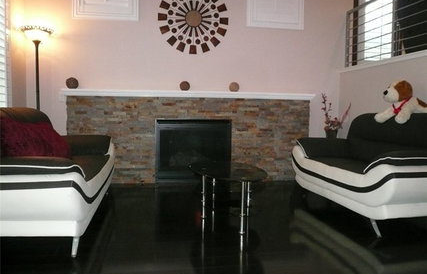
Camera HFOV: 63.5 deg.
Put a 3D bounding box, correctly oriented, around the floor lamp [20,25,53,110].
[{"bbox_3d":[-2.018,-0.323,3.978,0.345,1.849,0.345,0,3,-8],"label":"floor lamp"}]

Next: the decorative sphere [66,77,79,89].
[{"bbox_3d":[-1.725,-0.651,4.231,0.154,0.154,0.154,0,3,-8],"label":"decorative sphere"}]

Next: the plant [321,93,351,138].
[{"bbox_3d":[1.530,-0.219,4.330,0.340,0.652,0.280,0,3,-8],"label":"plant"}]

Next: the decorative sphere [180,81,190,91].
[{"bbox_3d":[-0.359,-0.649,4.432,0.135,0.135,0.135,0,3,-8],"label":"decorative sphere"}]

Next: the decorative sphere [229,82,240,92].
[{"bbox_3d":[0.278,-0.650,4.526,0.138,0.138,0.138,0,3,-8],"label":"decorative sphere"}]

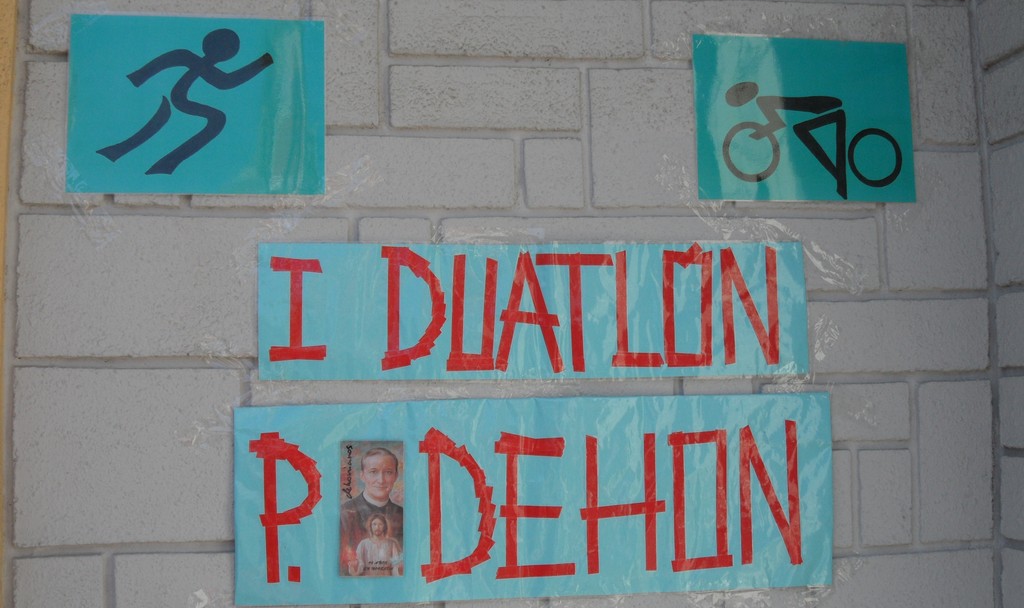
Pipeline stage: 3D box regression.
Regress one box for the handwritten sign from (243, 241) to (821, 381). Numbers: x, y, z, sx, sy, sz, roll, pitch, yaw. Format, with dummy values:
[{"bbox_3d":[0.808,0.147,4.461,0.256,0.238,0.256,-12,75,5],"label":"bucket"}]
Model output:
[{"bbox_3d":[0.048,0.009,2.005,0.935,0.229,0.008,0,-5,-7],"label":"handwritten sign"}]

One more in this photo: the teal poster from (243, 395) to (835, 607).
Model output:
[{"bbox_3d":[0.051,0.324,1.980,1.010,0.324,0.008,-1,-5,-7],"label":"teal poster"}]

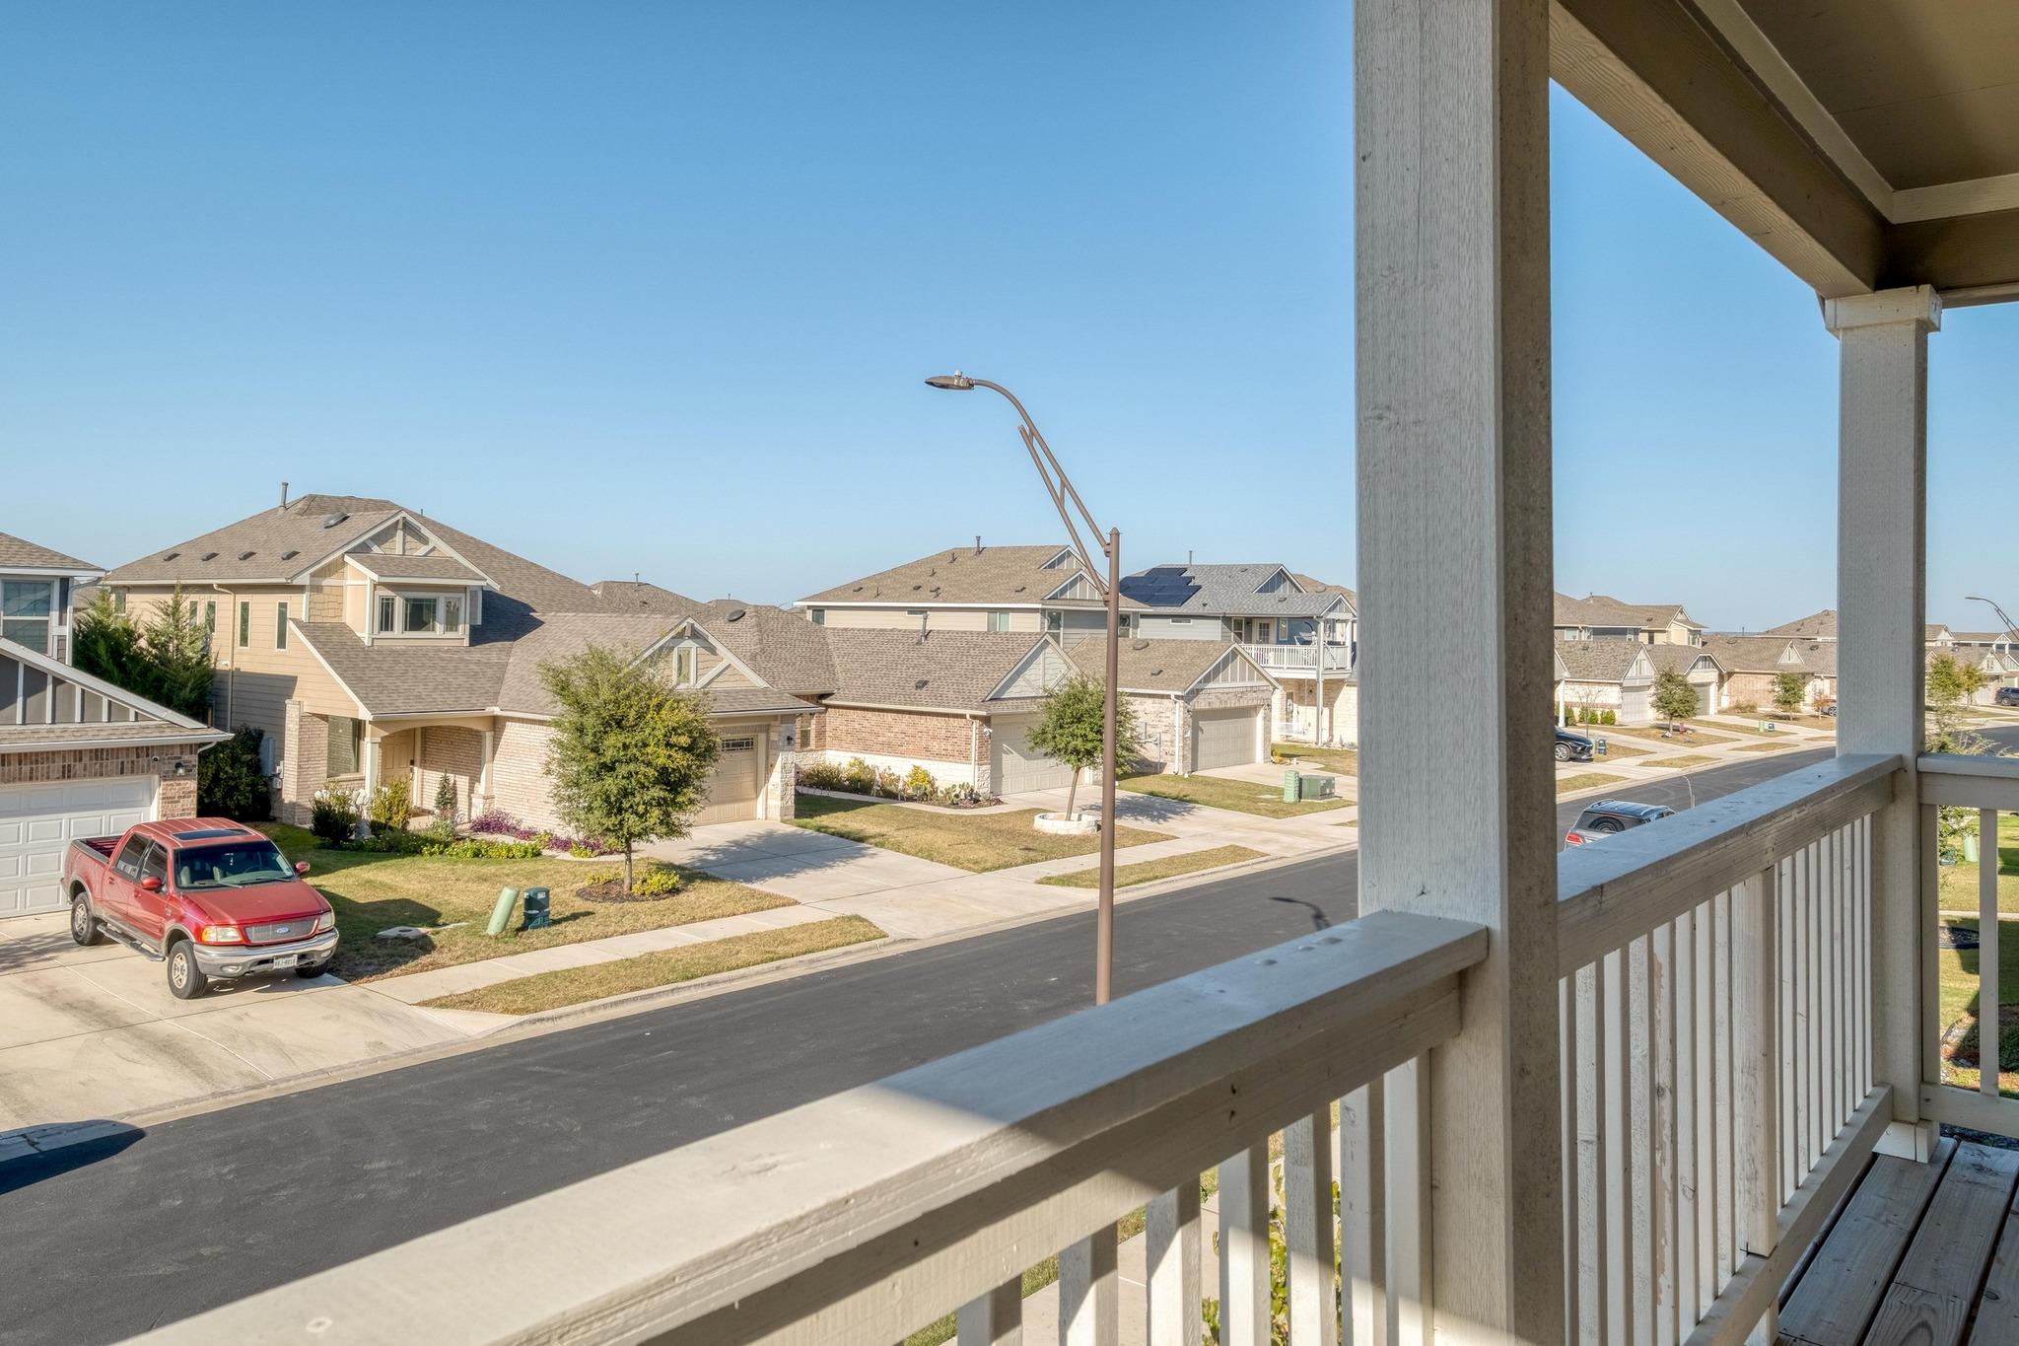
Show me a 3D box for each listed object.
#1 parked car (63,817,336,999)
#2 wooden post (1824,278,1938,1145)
[{"bbox_3d":[-12.250,3.370,20.360,5.700,1.920,1.990,5,3,38],"label":"parked car"},{"bbox_3d":[2.310,0.132,3.560,0.217,2.220,0.217,0,2,42],"label":"wooden post"}]

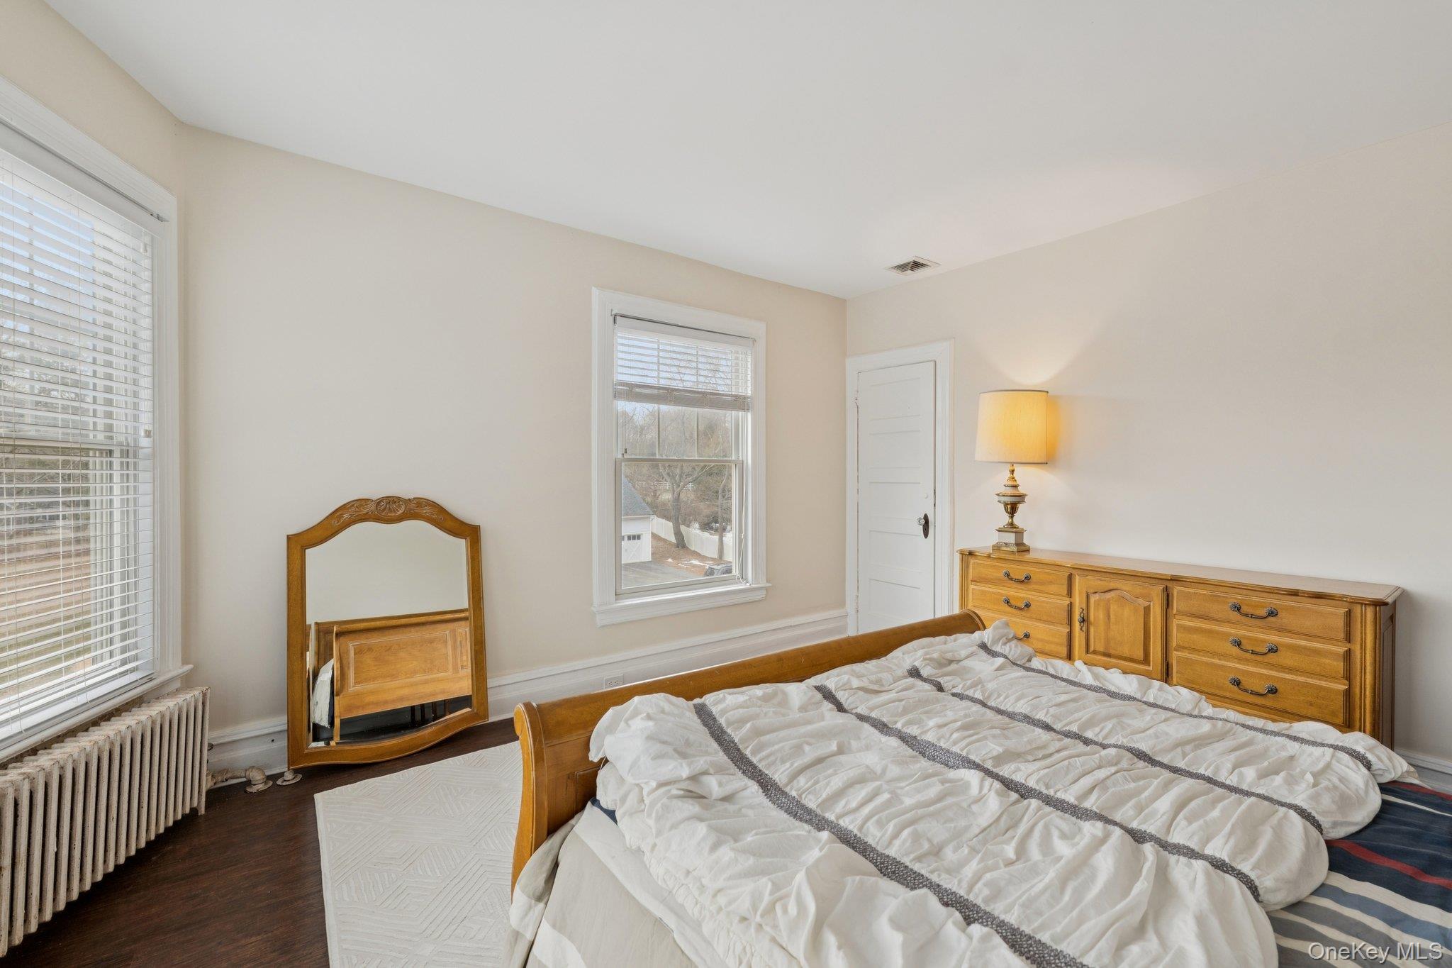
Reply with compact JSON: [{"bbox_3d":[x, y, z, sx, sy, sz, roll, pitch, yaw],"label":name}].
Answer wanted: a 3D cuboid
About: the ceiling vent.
[{"bbox_3d":[1.199,-1.397,3.638,0.247,0.025,0.247,0,1,-36],"label":"ceiling vent"}]

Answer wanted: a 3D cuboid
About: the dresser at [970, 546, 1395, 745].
[{"bbox_3d":[1.916,0.799,2.615,0.500,0.837,1.550,0,1,-36],"label":"dresser"}]

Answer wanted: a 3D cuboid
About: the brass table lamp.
[{"bbox_3d":[1.589,-0.071,3.132,0.362,0.888,0.362,0,1,-36],"label":"brass table lamp"}]

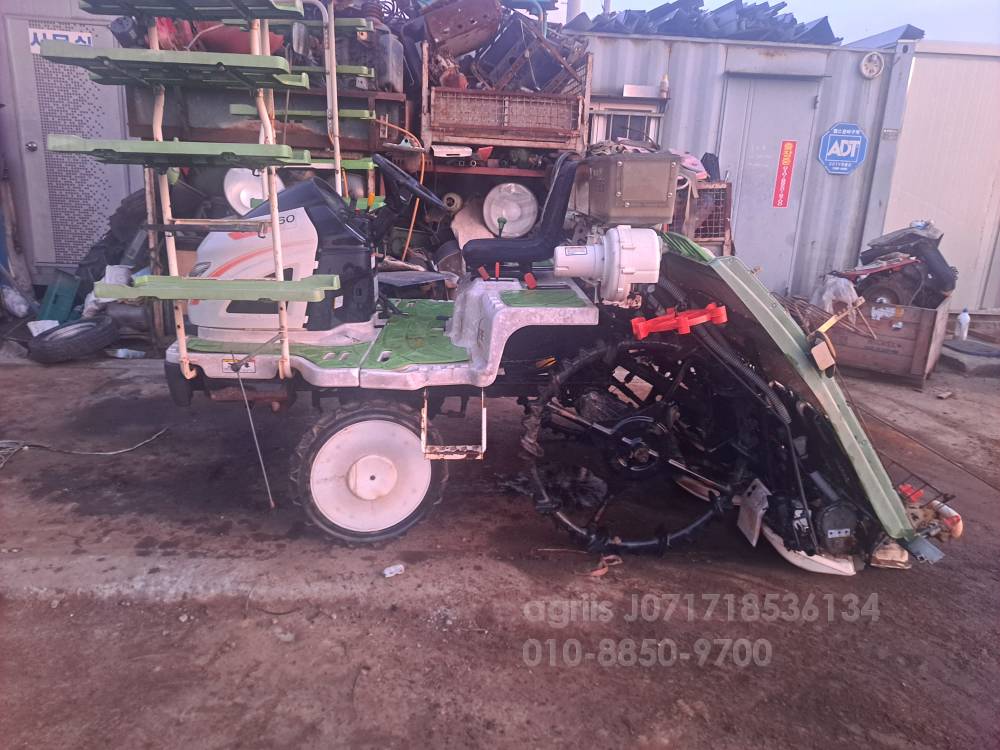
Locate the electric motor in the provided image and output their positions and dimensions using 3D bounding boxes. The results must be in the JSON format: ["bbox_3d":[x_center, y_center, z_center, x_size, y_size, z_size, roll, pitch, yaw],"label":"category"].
[{"bbox_3d":[0.459,-0.476,3.083,0.420,0.310,0.300,2,16,-4],"label":"electric motor"}]

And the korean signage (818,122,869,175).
[{"bbox_3d":[2.929,-1.929,6.150,0.395,0.410,0.020,2,16,-2],"label":"korean signage"}]

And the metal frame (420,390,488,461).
[{"bbox_3d":[-0.186,0.198,2.892,0.255,0.300,0.110,2,16,-4],"label":"metal frame"}]

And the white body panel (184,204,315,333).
[{"bbox_3d":[-1.094,-0.484,3.219,0.500,0.490,0.440,2,16,-4],"label":"white body panel"}]

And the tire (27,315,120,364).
[{"bbox_3d":[-3.145,-0.260,5.350,0.595,0.170,0.595,-9,24,3],"label":"tire"}]

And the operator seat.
[{"bbox_3d":[0.083,-0.729,3.240,0.490,0.480,0.450,2,16,-4],"label":"operator seat"}]

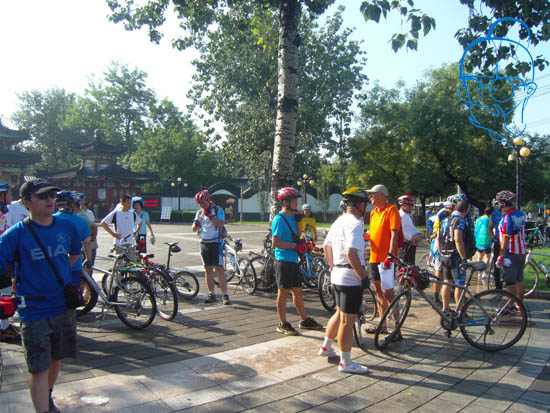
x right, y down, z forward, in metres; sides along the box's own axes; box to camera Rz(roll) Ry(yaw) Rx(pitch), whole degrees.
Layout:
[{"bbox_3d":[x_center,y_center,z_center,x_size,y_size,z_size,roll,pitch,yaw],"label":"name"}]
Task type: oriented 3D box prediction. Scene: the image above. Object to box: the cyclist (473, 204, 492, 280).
[{"bbox_3d":[4.461,0.768,9.500,0.440,1.600,0.320,0,0,20],"label":"cyclist"}]

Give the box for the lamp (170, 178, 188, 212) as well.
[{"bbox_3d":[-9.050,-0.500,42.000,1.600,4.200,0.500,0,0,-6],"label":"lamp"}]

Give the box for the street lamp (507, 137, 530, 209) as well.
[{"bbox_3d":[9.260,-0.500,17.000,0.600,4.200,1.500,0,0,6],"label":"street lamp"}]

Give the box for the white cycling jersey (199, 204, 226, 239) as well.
[{"bbox_3d":[-1.020,0.265,7.150,0.480,0.600,0.320,1,2,25],"label":"white cycling jersey"}]

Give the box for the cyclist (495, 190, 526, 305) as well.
[{"bbox_3d":[3.580,0.700,6.750,0.450,1.820,0.540,0,0,35],"label":"cyclist"}]

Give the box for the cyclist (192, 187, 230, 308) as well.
[{"bbox_3d":[-1.020,0.666,7.150,0.600,1.790,0.480,0,0,18],"label":"cyclist"}]

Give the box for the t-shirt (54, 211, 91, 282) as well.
[{"bbox_3d":[-2.517,0.425,5.400,0.530,0.730,0.320,0,0,-9],"label":"t-shirt"}]

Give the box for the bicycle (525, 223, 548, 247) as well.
[{"bbox_3d":[9.500,1.100,16.700,1.680,1.020,0.560,0,0,18],"label":"bicycle"}]

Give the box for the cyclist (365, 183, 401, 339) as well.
[{"bbox_3d":[1.329,0.686,5.450,0.420,1.800,0.520,0,0,-29],"label":"cyclist"}]

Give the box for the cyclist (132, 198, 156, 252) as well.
[{"bbox_3d":[-2.760,0.689,9.100,0.520,1.730,0.380,0,0,-6],"label":"cyclist"}]

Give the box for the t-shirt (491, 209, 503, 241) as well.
[{"bbox_3d":[4.200,0.340,8.300,0.500,0.630,0.280,0,0,6],"label":"t-shirt"}]

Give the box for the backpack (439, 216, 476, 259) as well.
[{"bbox_3d":[2.620,0.404,6.400,0.480,0.580,0.380,0,0,30],"label":"backpack"}]

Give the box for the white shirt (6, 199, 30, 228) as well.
[{"bbox_3d":[-3.645,0.273,6.400,0.500,0.680,0.320,0,0,37],"label":"white shirt"}]

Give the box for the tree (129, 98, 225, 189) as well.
[{"bbox_3d":[-10.161,-4.954,45.000,9.800,12.300,9.000,0,0,0],"label":"tree"}]

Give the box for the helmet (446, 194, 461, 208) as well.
[{"bbox_3d":[2.863,-0.088,7.100,0.210,0.180,0.280,0,0,37],"label":"helmet"}]

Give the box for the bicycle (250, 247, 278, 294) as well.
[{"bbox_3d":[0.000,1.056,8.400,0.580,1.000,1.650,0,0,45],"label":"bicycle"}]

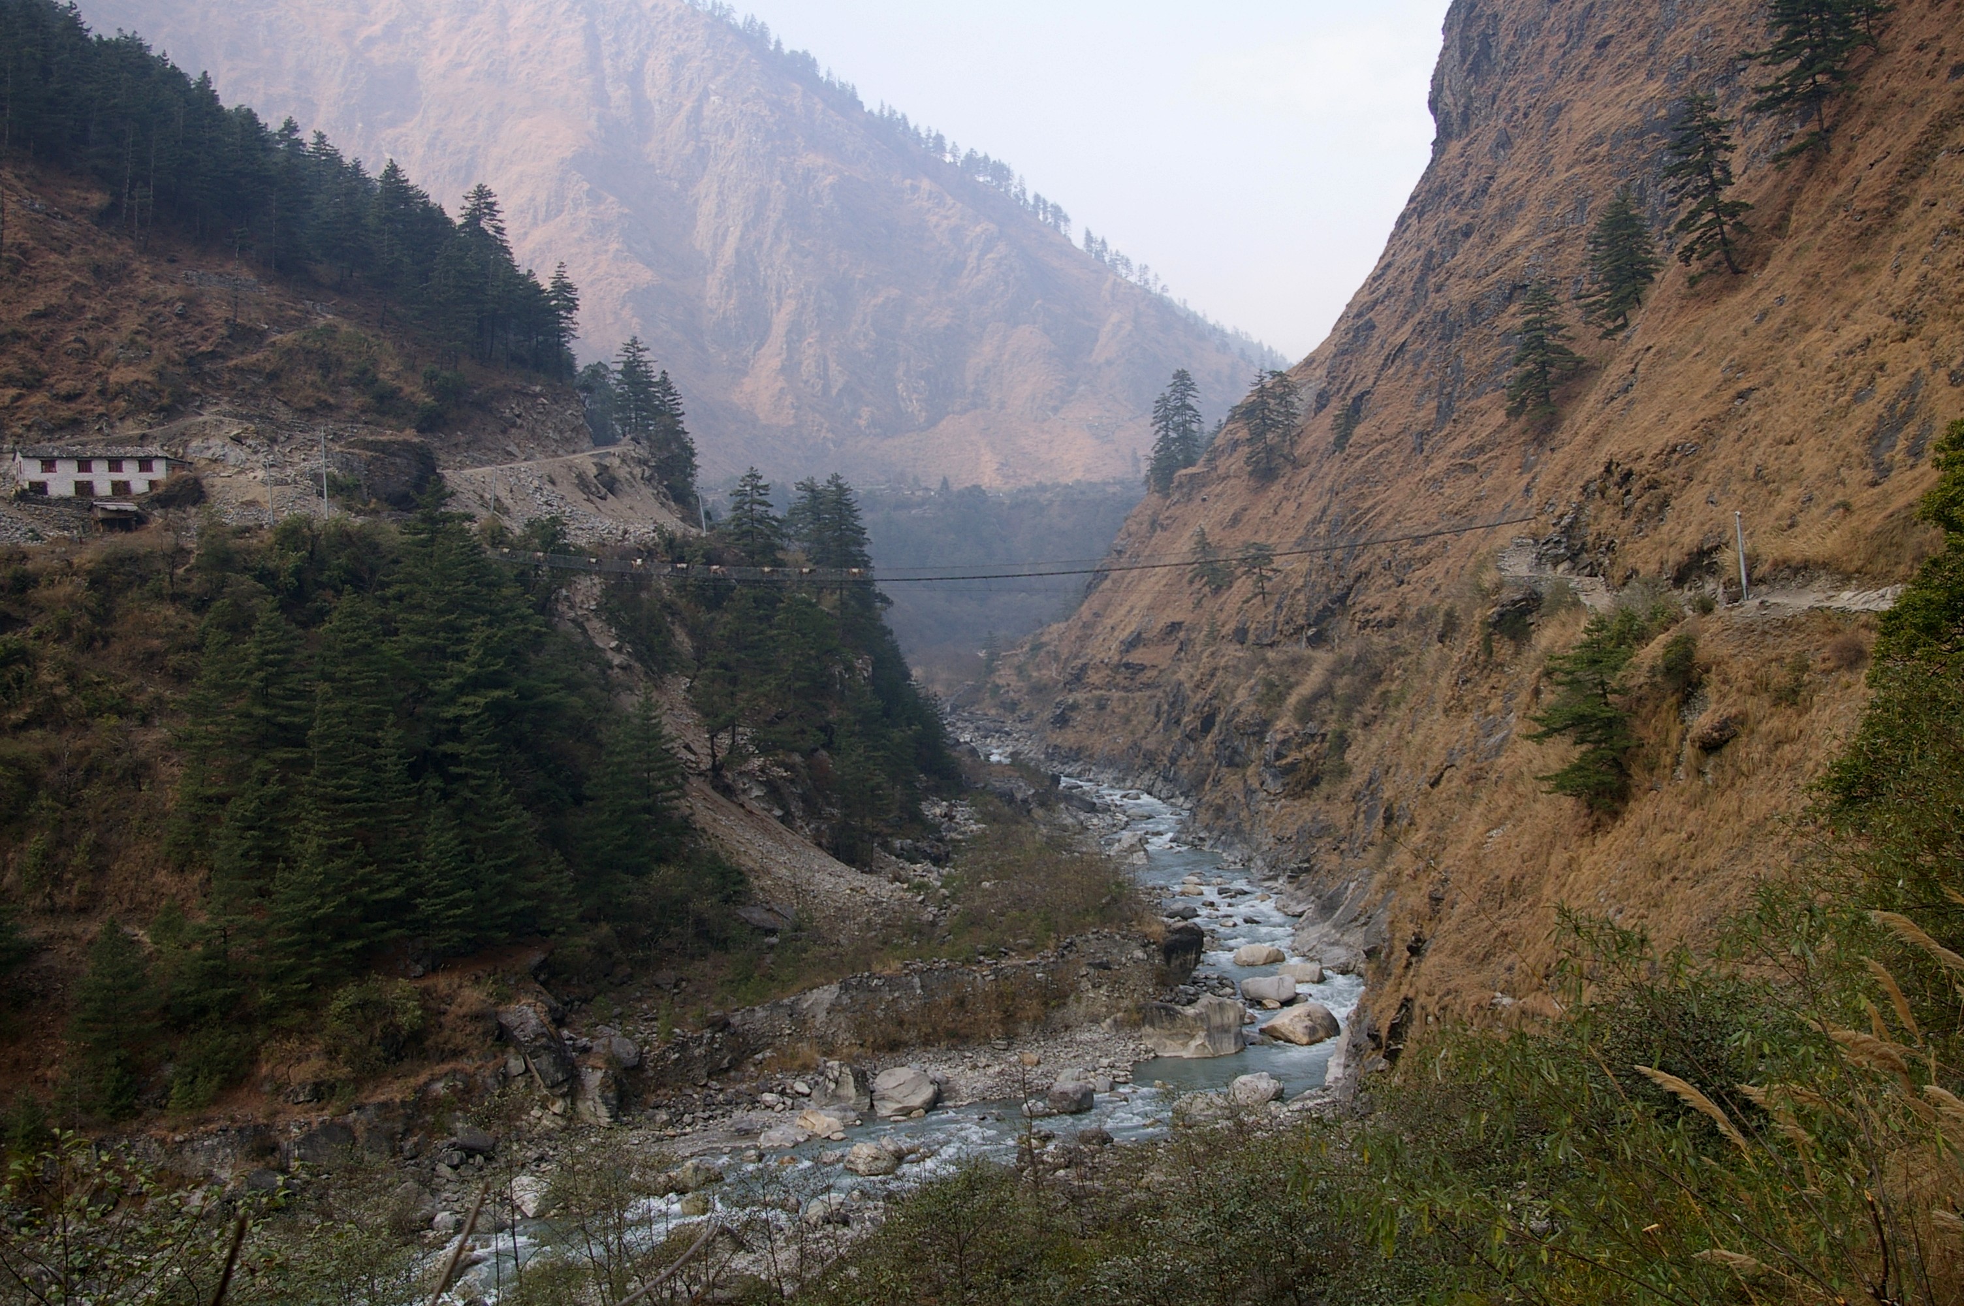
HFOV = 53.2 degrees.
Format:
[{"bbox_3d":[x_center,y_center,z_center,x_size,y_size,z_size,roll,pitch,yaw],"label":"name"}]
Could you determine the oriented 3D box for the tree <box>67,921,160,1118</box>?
[{"bbox_3d":[-54.440,22.980,123.000,5.870,12.310,5.870,-1,1,0],"label":"tree"}]

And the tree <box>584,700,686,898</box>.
[{"bbox_3d":[-32.550,13.380,185.000,9.690,18.950,9.690,-1,1,0],"label":"tree"}]

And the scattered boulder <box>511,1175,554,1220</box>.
[{"bbox_3d":[-29.380,35.480,128.000,2.720,2.760,2.450,-1,1,0],"label":"scattered boulder"}]

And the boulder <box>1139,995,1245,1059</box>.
[{"bbox_3d":[19.700,34.995,184.000,9.828,5.250,6.879,-1,1,6],"label":"boulder"}]

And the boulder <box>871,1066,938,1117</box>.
[{"bbox_3d":[-6.010,34.310,153.710,5.250,3.770,4.200,-1,1,0],"label":"boulder"}]

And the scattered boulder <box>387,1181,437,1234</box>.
[{"bbox_3d":[-38.686,37.578,133.000,3.281,3.191,2.789,-1,1,-16],"label":"scattered boulder"}]

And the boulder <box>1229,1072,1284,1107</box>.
[{"bbox_3d":[23.094,36.691,165.000,4.461,2.503,3.791,-1,1,8],"label":"boulder"}]

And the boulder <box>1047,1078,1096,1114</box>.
[{"bbox_3d":[7.461,37.159,164.500,4.229,2.668,3.594,-1,1,3],"label":"boulder"}]

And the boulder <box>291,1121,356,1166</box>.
[{"bbox_3d":[-48.299,35.956,144.000,4.576,2.690,3.432,-1,1,-19],"label":"boulder"}]

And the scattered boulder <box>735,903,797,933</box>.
[{"bbox_3d":[-20.280,24.970,184.600,5.600,2.740,3.920,-1,1,0],"label":"scattered boulder"}]

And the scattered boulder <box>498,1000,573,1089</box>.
[{"bbox_3d":[-36.233,31.921,159.000,6.027,6.805,4.219,-1,1,-13],"label":"scattered boulder"}]

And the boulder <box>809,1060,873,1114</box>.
[{"bbox_3d":[-11.190,34.420,155.580,4.840,3.930,3.870,-1,1,0],"label":"boulder"}]

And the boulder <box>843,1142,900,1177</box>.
[{"bbox_3d":[-8.360,38.303,148.500,4.278,1.975,3.636,-1,1,-3],"label":"boulder"}]

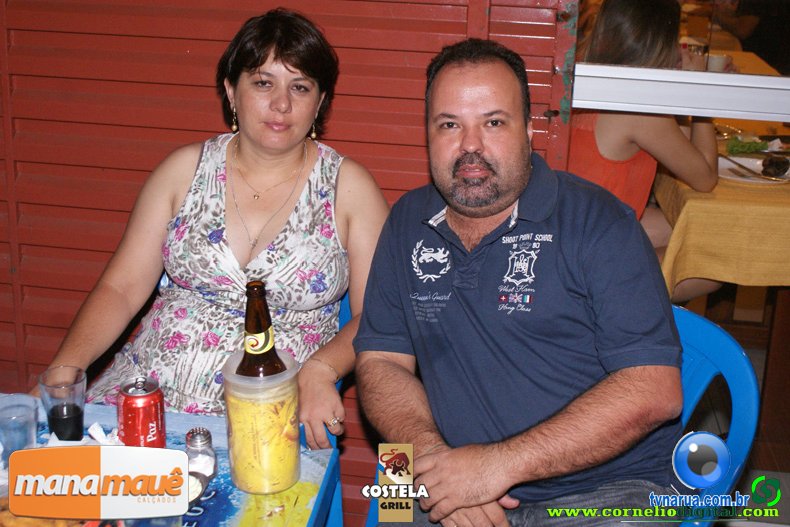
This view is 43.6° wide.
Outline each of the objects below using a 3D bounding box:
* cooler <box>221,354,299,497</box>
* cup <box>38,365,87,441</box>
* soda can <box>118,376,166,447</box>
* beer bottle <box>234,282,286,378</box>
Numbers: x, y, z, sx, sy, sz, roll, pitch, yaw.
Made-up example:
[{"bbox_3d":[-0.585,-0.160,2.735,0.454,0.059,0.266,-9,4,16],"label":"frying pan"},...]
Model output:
[{"bbox_3d":[-0.184,0.223,1.388,0.105,0.175,0.105,1,18,0],"label":"cooler"},{"bbox_3d":[-0.500,0.218,1.496,0.068,0.102,0.068,1,18,0],"label":"cup"},{"bbox_3d":[-0.364,0.232,1.418,0.066,0.122,0.066,2,17,-1],"label":"soda can"},{"bbox_3d":[-0.186,0.164,1.367,0.075,0.287,0.075,0,19,0],"label":"beer bottle"}]

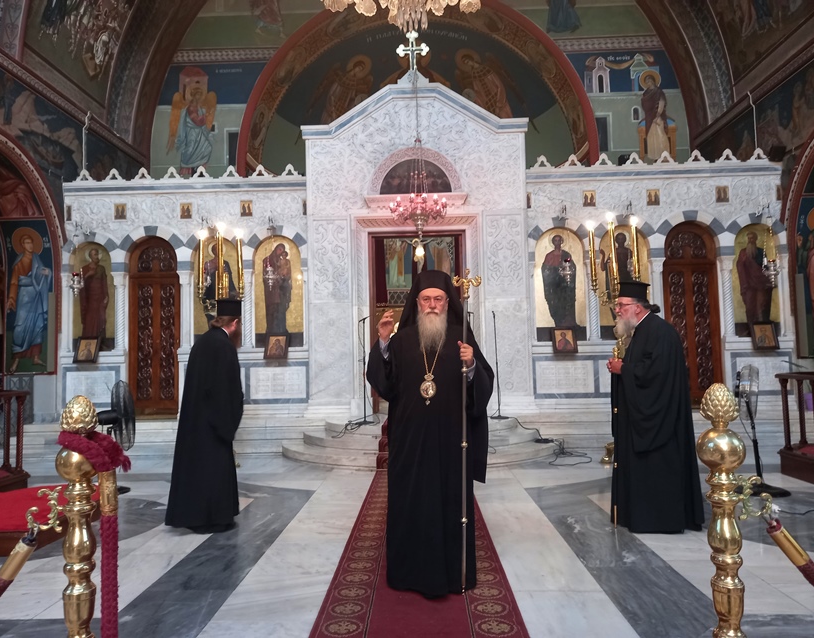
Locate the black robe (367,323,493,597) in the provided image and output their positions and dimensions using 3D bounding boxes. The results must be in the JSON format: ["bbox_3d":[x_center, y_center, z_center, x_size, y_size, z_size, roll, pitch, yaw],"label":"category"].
[{"bbox_3d":[0.137,0.793,3.657,0.752,1.535,0.520,-1,-3,3],"label":"black robe"}]

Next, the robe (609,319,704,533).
[{"bbox_3d":[1.855,0.751,4.639,0.640,1.580,0.570,-2,-4,18],"label":"robe"}]

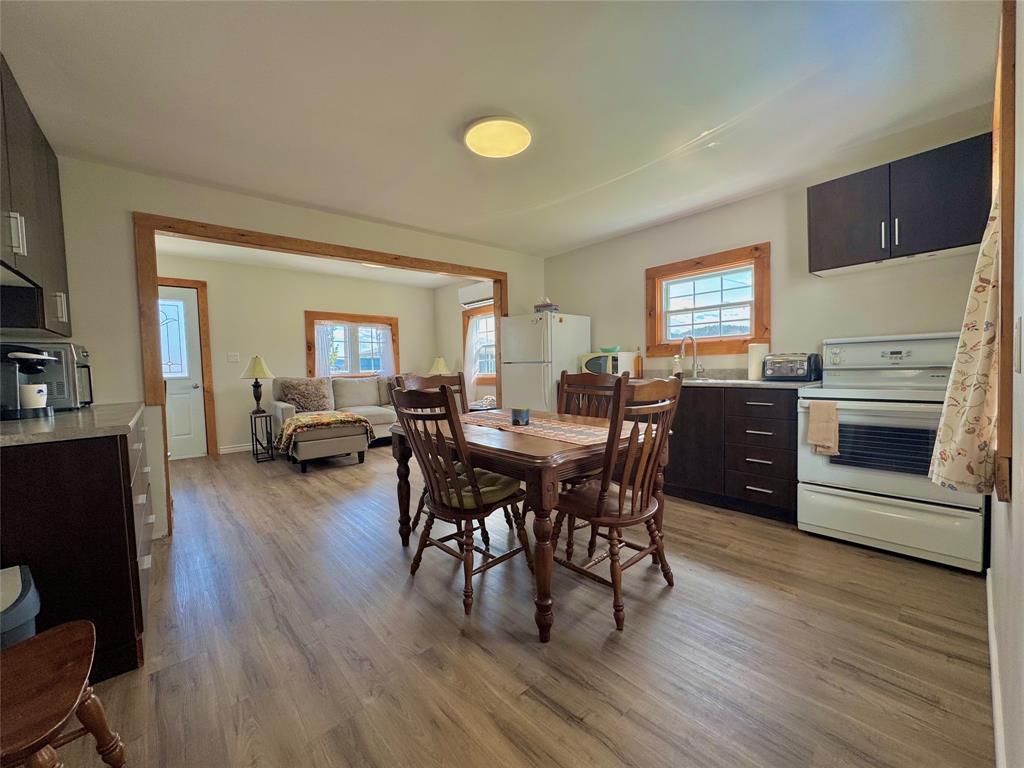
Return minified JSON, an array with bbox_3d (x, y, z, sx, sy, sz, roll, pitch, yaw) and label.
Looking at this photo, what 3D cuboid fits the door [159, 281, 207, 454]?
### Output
[{"bbox_3d":[-4.264,-0.127,5.007,0.860,2.120,0.060,-3,2,-39],"label":"door"}]

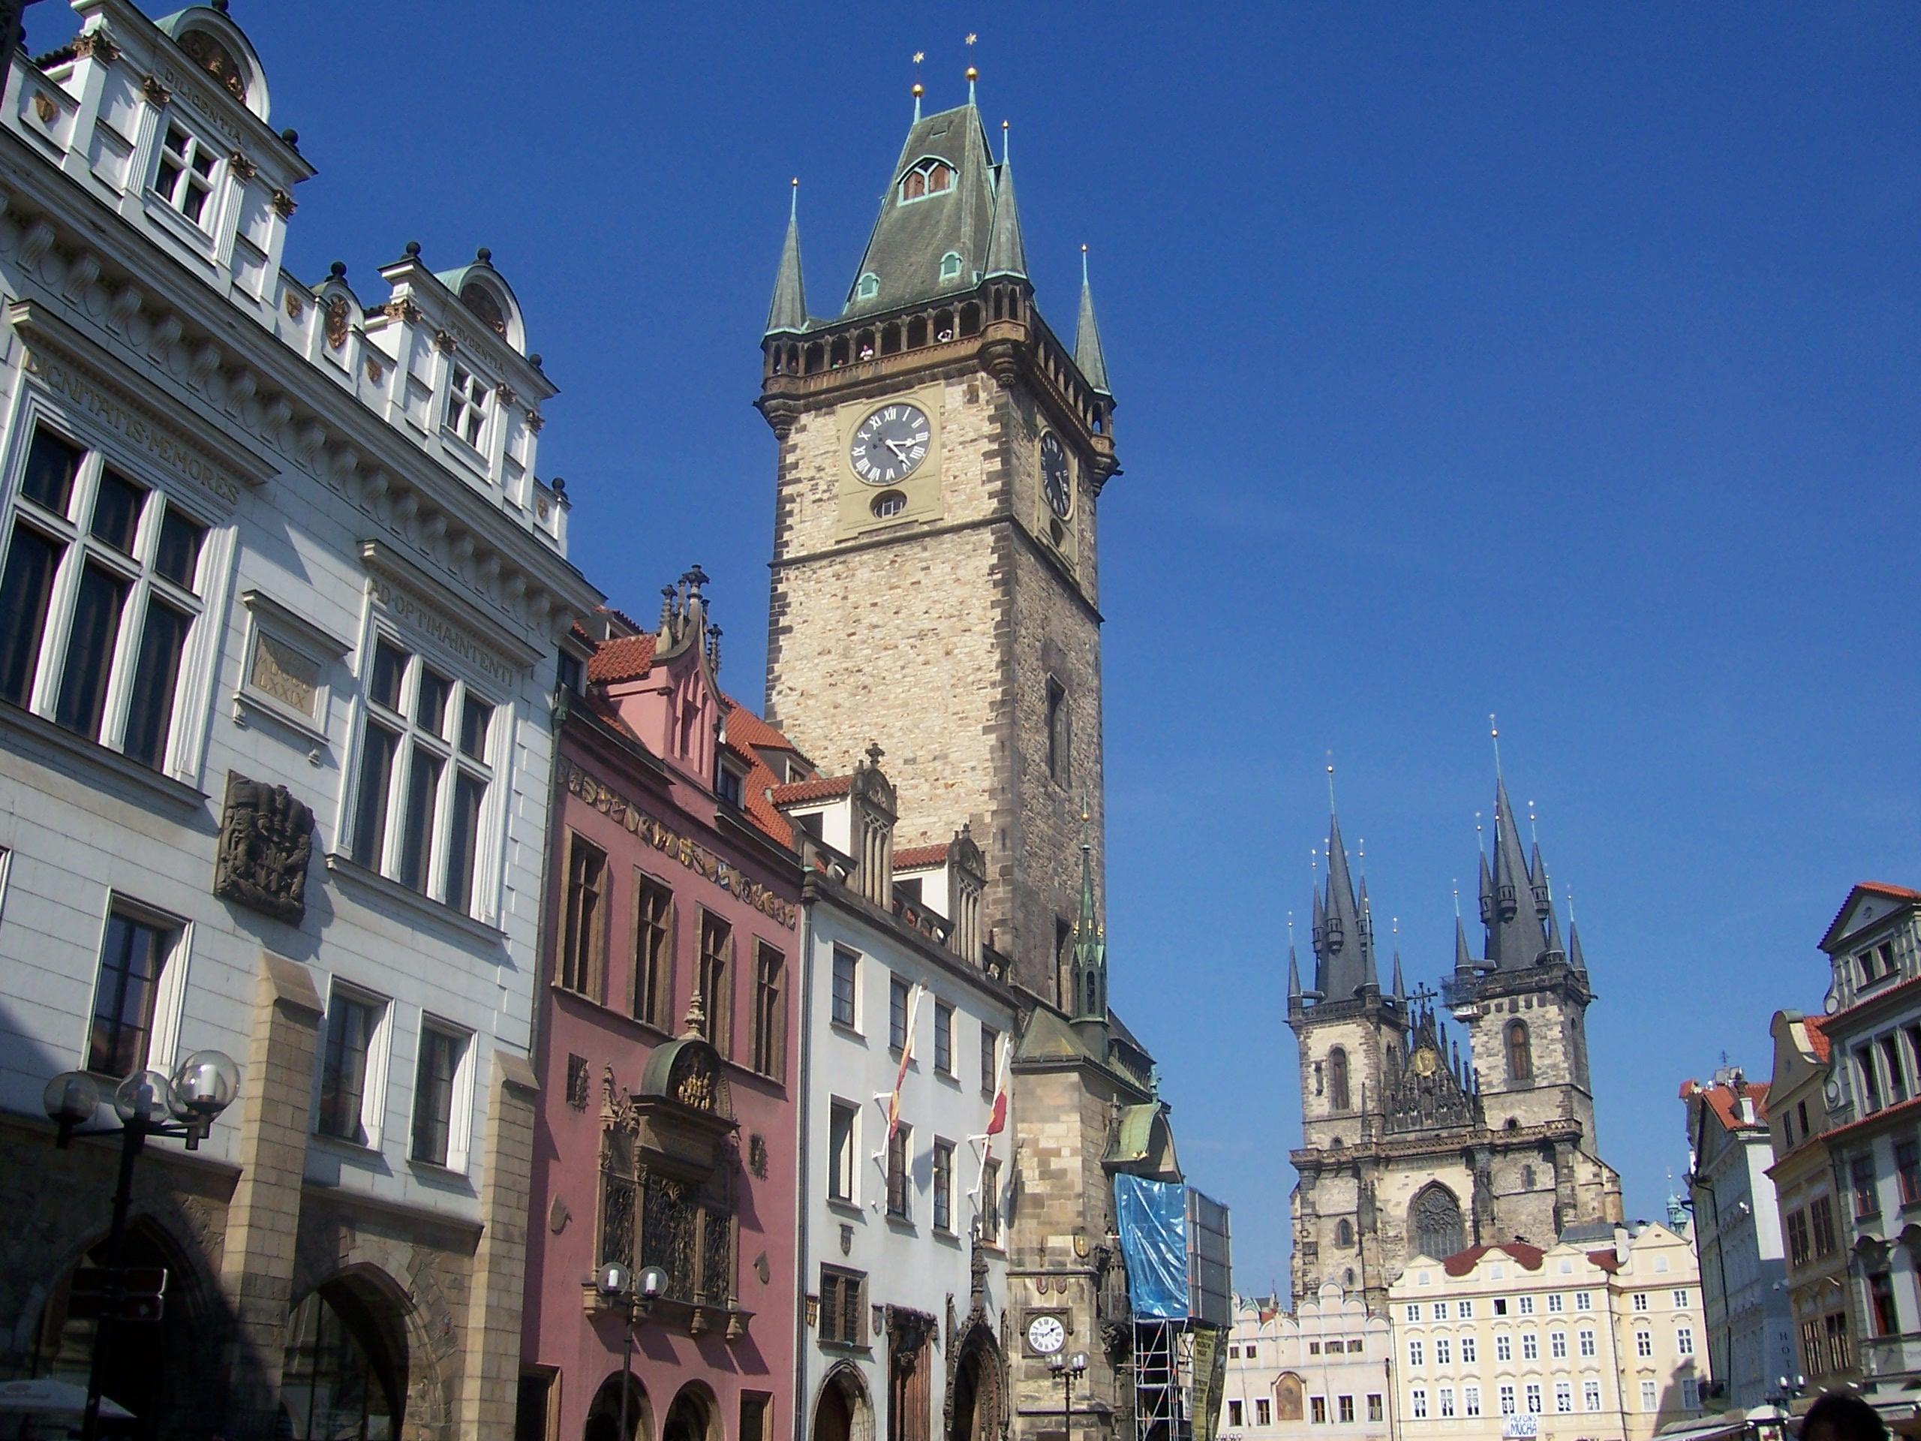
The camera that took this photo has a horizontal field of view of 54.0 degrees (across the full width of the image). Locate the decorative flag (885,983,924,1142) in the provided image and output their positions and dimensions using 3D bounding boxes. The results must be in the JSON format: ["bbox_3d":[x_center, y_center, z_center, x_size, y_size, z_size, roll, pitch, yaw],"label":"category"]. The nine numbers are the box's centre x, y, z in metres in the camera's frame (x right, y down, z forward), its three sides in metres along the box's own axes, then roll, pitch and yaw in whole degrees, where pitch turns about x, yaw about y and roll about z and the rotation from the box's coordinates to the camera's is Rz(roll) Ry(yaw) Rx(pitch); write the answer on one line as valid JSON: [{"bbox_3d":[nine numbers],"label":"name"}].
[{"bbox_3d":[-1.621,9.967,55.082,1.100,4.700,0.400,-8,-23,19],"label":"decorative flag"}]

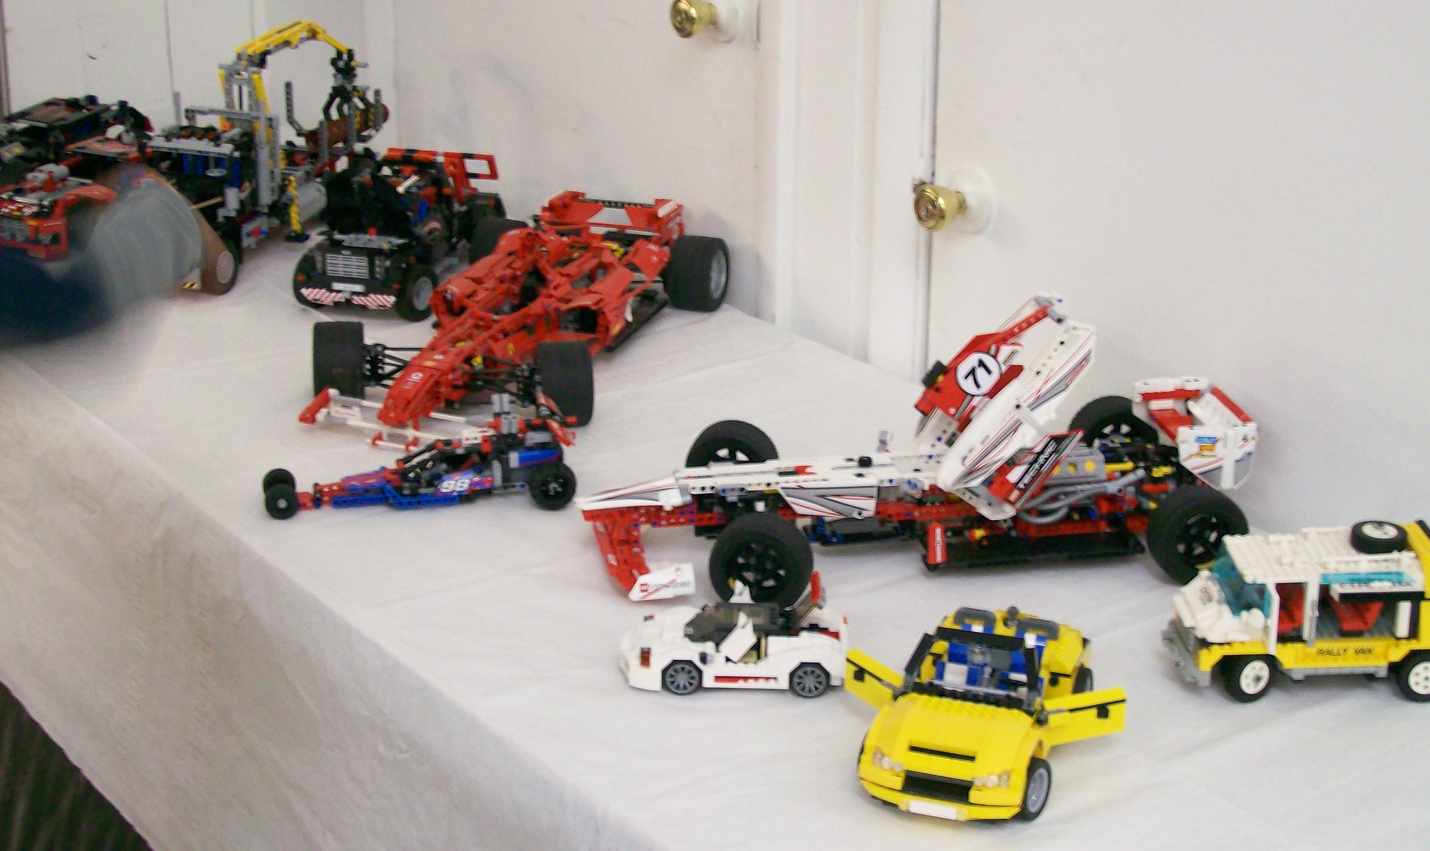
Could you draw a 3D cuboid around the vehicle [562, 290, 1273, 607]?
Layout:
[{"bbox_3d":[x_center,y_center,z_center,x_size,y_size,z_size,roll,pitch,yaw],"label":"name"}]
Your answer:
[{"bbox_3d":[0.166,0.005,1.986,0.573,0.210,0.262,-3,20,-6],"label":"vehicle"}]

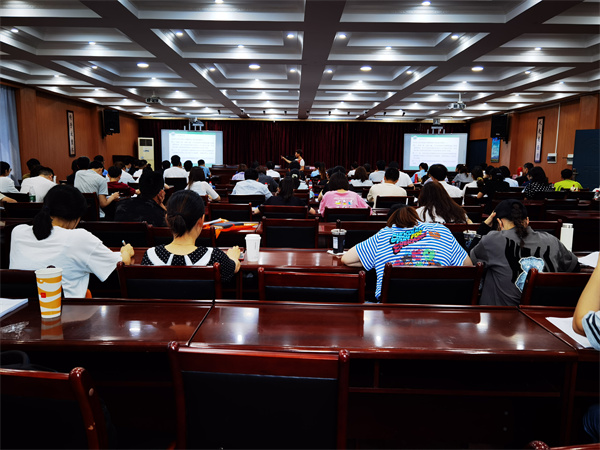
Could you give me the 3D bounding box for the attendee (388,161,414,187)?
[{"bbox_3d":[1.534,-0.358,7.538,0.480,1.270,0.750,1,9,0],"label":"attendee"}]

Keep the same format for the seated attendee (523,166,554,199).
[{"bbox_3d":[3.367,-0.199,6.810,0.480,1.220,0.750,-1,9,-9],"label":"seated attendee"}]

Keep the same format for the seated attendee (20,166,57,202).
[{"bbox_3d":[-3.348,-0.155,6.084,0.501,1.174,0.820,1,8,4],"label":"seated attendee"}]

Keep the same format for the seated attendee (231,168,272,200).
[{"bbox_3d":[-0.667,-0.131,6.440,0.540,1.289,0.750,1,8,4],"label":"seated attendee"}]

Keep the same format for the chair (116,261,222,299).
[{"bbox_3d":[-0.581,0.568,2.340,0.450,0.875,0.500,1,8,-1],"label":"chair"}]

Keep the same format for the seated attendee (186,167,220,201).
[{"bbox_3d":[-1.266,-0.126,6.104,0.490,1.234,0.734,2,8,5],"label":"seated attendee"}]

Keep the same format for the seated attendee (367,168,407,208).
[{"bbox_3d":[1.073,-0.138,6.096,0.520,1.240,0.800,1,8,0],"label":"seated attendee"}]

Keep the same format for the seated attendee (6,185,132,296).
[{"bbox_3d":[-1.173,0.392,2.480,0.530,1.214,0.755,2,8,6],"label":"seated attendee"}]

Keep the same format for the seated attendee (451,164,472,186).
[{"bbox_3d":[3.191,-0.550,9.117,0.460,1.247,0.780,1,8,-1],"label":"seated attendee"}]

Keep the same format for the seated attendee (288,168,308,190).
[{"bbox_3d":[-0.012,-0.246,6.994,0.460,1.180,0.750,1,9,0],"label":"seated attendee"}]

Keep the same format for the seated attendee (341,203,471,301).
[{"bbox_3d":[0.582,0.438,2.592,0.718,1.088,0.800,1,8,-1],"label":"seated attendee"}]

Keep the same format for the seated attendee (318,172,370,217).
[{"bbox_3d":[0.469,0.054,4.875,0.556,1.196,0.800,1,8,-1],"label":"seated attendee"}]

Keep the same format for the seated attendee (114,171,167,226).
[{"bbox_3d":[-1.250,0.214,3.858,0.550,1.323,0.750,2,8,11],"label":"seated attendee"}]

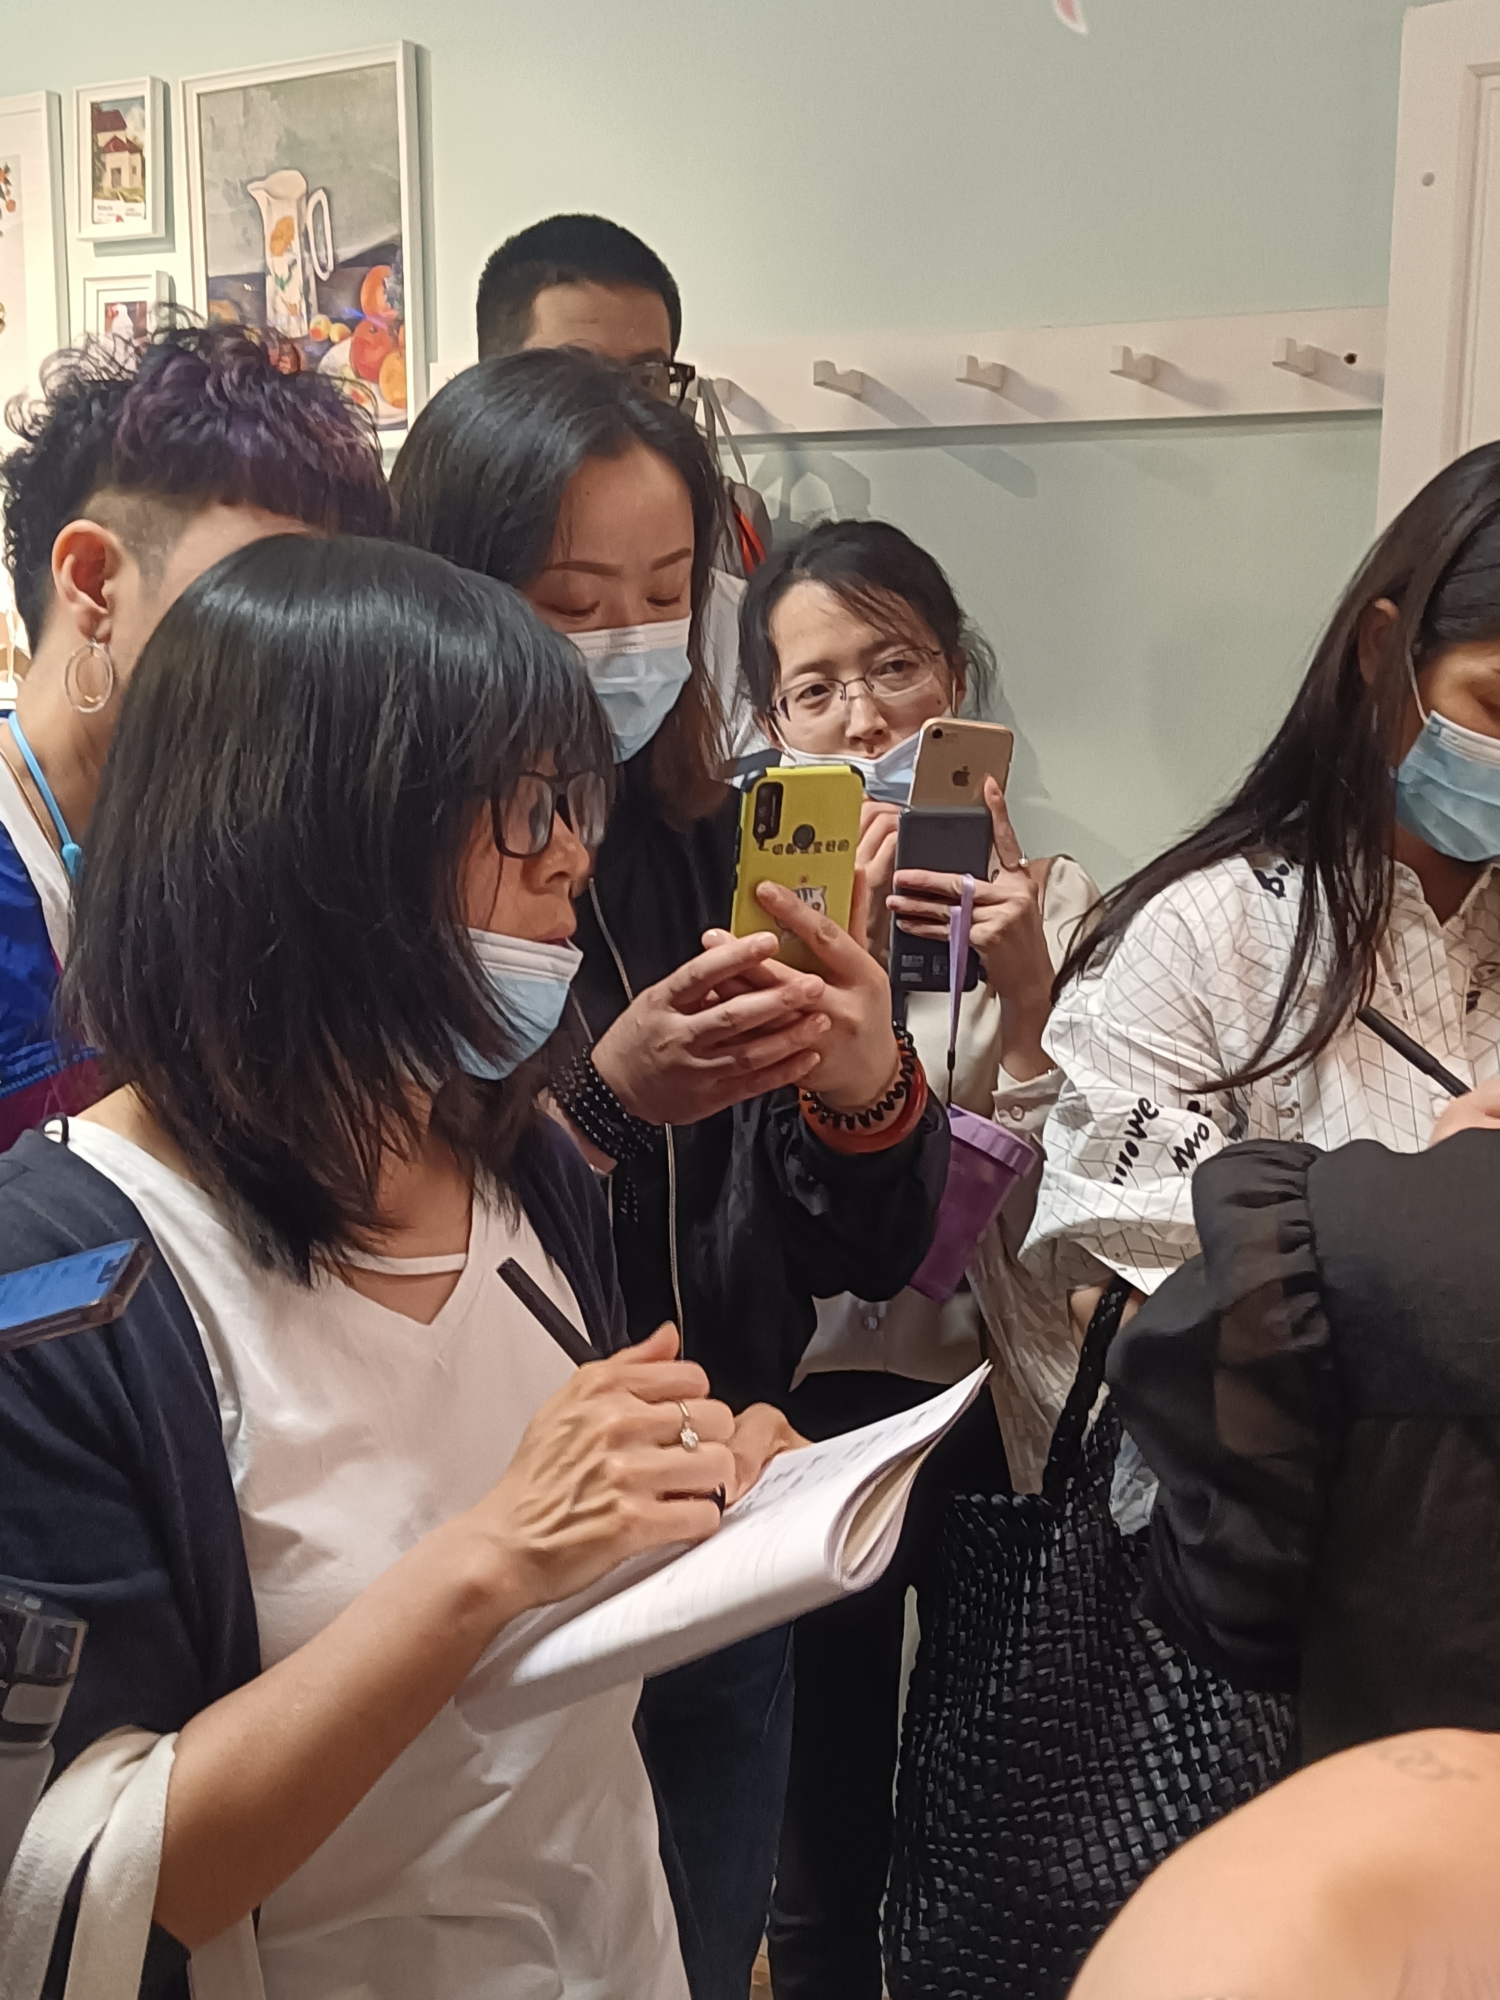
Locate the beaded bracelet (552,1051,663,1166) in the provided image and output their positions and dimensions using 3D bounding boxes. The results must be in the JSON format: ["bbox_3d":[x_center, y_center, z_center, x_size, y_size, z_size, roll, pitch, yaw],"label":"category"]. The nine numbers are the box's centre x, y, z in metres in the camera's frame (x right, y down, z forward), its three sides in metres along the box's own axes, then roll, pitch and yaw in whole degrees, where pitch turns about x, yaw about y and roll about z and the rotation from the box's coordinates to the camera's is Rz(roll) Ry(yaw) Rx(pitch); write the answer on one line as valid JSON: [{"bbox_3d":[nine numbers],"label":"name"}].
[{"bbox_3d":[-0.090,0.067,1.450,0.070,0.038,0.062,38,18,-32],"label":"beaded bracelet"}]

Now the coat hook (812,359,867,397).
[{"bbox_3d":[0.082,-0.566,2.057,0.013,0.023,0.068,6,13,30],"label":"coat hook"}]

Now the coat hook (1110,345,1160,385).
[{"bbox_3d":[0.325,-0.538,1.913,0.013,0.023,0.068,6,13,30],"label":"coat hook"}]

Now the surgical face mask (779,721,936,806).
[{"bbox_3d":[0.085,-0.177,1.660,0.125,0.065,0.075,-15,5,17],"label":"surgical face mask"}]

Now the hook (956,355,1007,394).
[{"bbox_3d":[0.204,-0.552,1.985,0.013,0.023,0.068,6,13,30],"label":"hook"}]

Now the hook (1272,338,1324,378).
[{"bbox_3d":[0.447,-0.525,1.842,0.013,0.023,0.068,6,13,30],"label":"hook"}]

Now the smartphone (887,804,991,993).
[{"bbox_3d":[0.135,-0.070,1.585,0.068,0.142,0.012,-1,28,-3],"label":"smartphone"}]

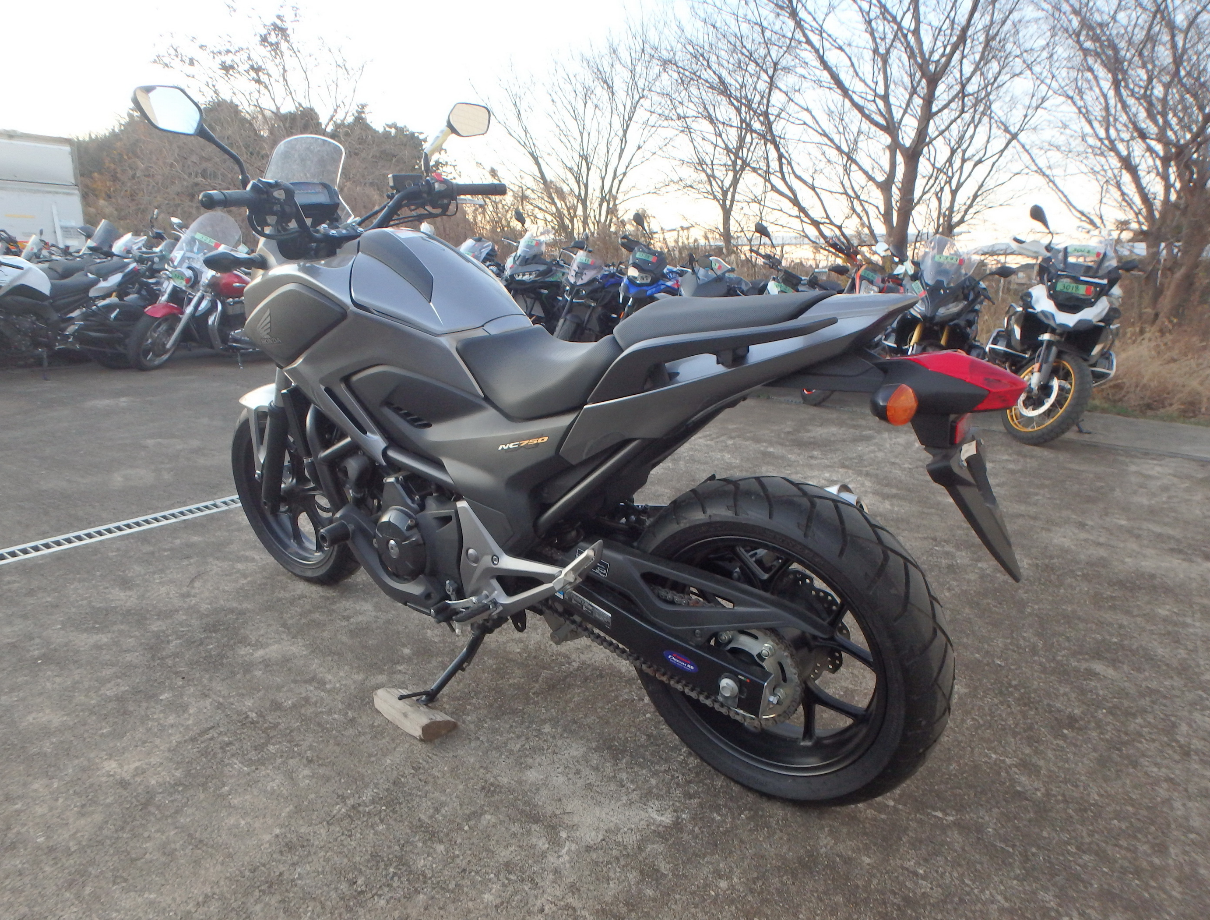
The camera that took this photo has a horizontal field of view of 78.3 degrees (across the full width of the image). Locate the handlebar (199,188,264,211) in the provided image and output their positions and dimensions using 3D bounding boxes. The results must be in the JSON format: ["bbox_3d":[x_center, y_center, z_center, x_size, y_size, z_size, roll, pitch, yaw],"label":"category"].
[{"bbox_3d":[-0.708,-0.500,1.421,0.038,0.038,0.138,7,22,26],"label":"handlebar"}]

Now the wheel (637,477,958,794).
[{"bbox_3d":[0.306,0.331,1.368,0.622,0.622,0.165,11,25,36],"label":"wheel"}]

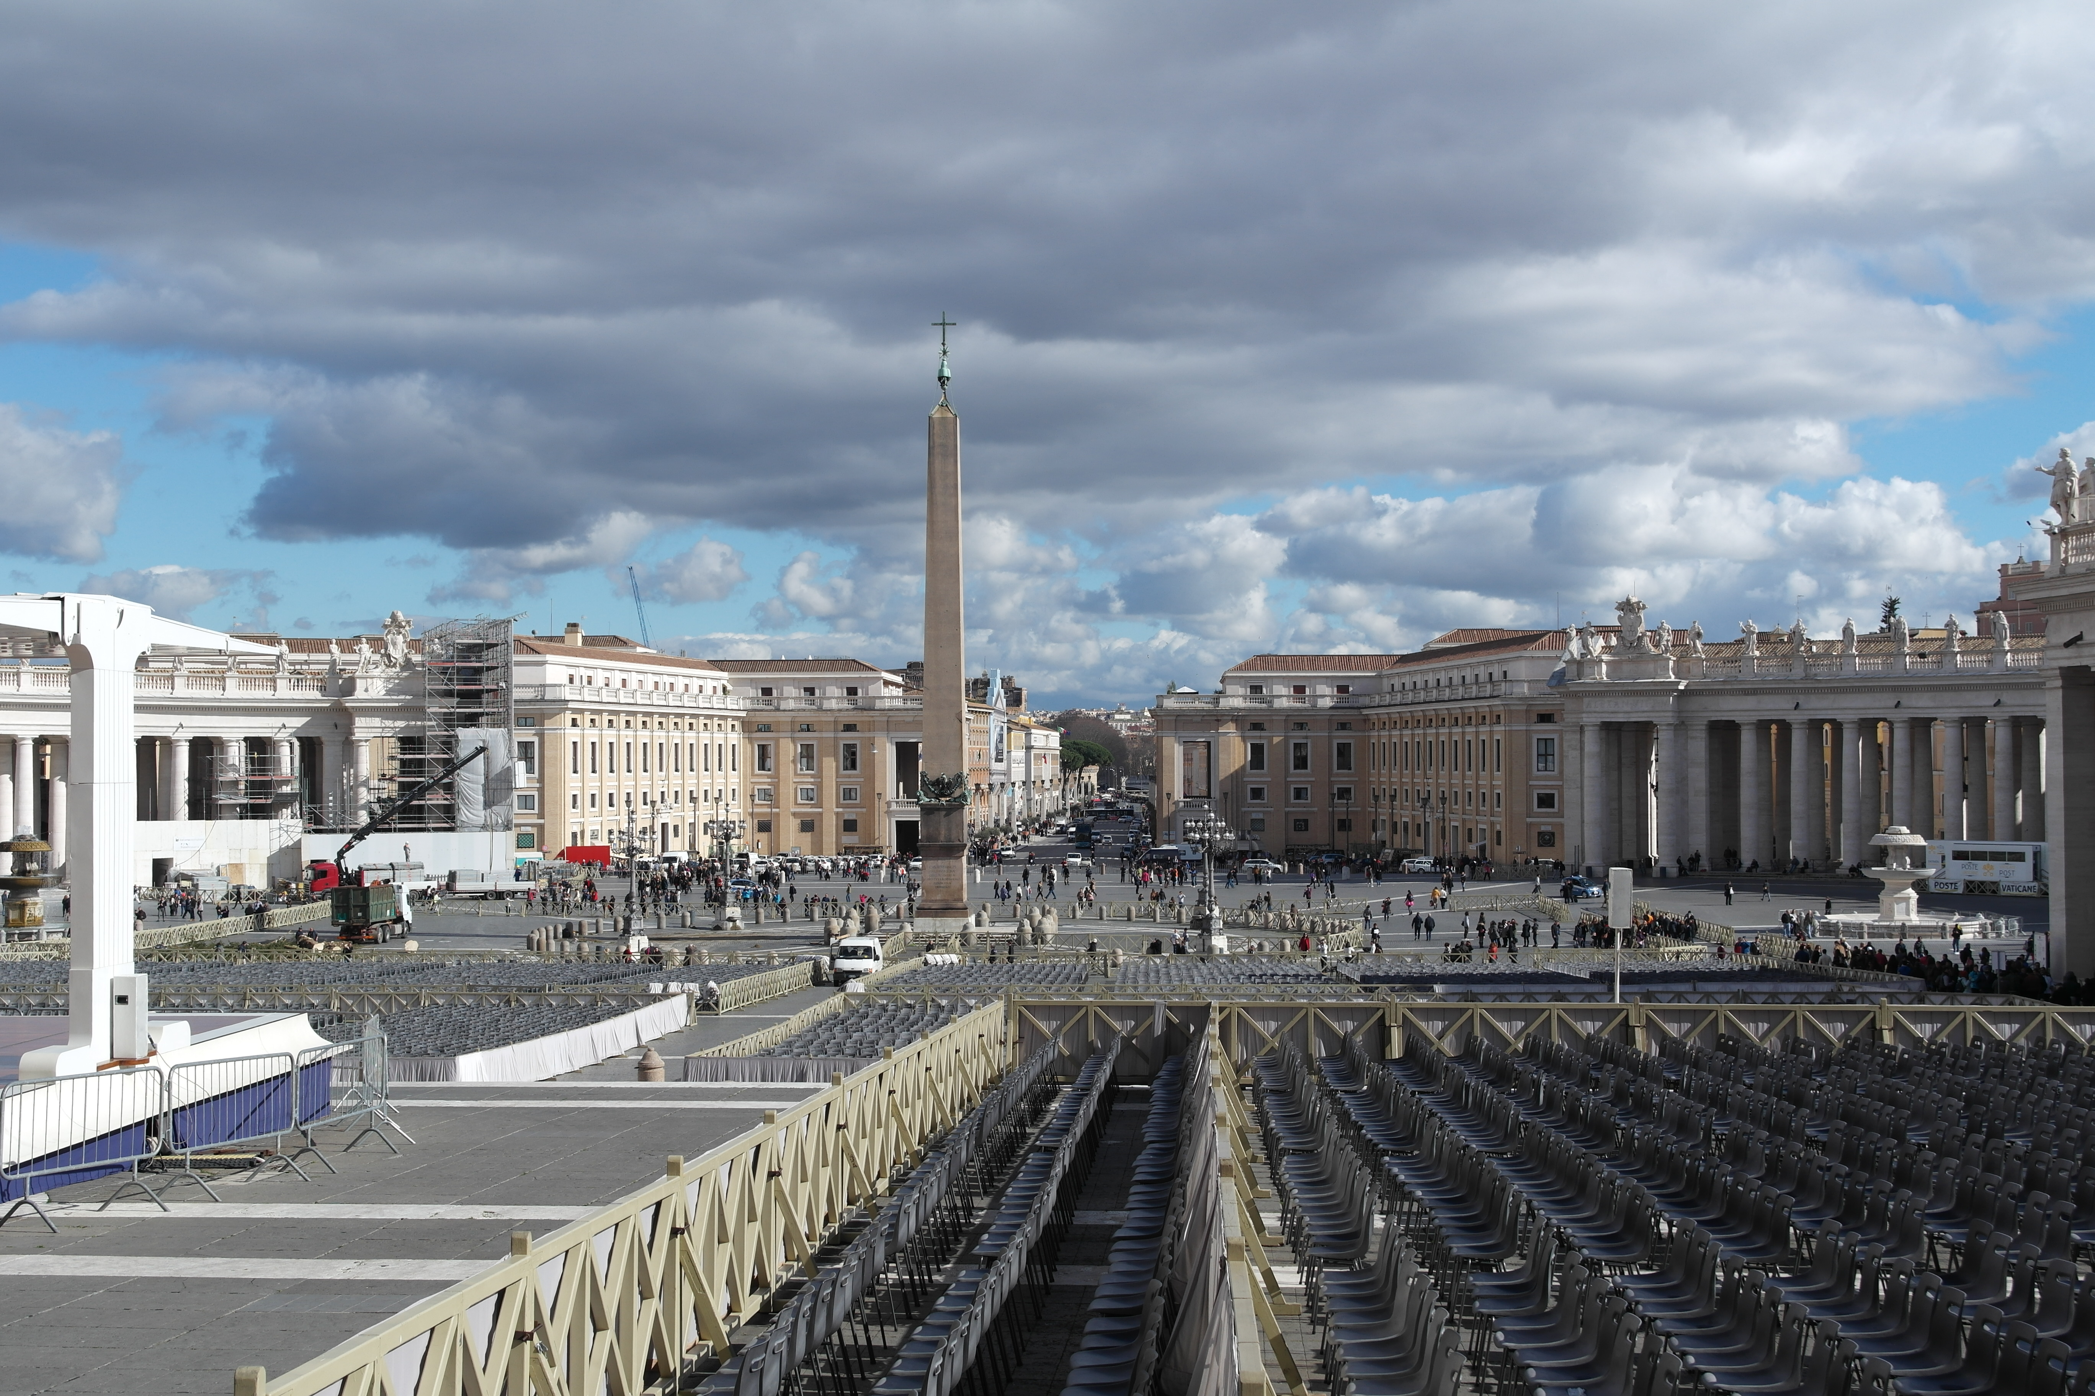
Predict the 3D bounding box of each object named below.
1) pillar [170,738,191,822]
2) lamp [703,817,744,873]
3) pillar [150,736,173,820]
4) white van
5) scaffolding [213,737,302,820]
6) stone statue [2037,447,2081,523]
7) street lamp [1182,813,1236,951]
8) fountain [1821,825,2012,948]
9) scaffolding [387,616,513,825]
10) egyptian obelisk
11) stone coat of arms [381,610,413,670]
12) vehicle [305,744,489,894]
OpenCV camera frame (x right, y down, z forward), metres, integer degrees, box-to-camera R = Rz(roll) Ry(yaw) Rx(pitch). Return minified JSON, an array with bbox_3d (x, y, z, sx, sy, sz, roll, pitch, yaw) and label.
[{"bbox_3d":[-73.848,9.763,228.000,1.800,12.800,1.800,0,-2,-27],"label":"pillar"},{"bbox_3d":[-22.297,11.717,186.000,2.700,8.532,2.700,0,-1,2],"label":"lamp"},{"bbox_3d":[-75.823,9.566,230.000,1.700,12.520,1.700,0,-1,2],"label":"pillar"},{"bbox_3d":[-9.770,13.700,139.300,2.040,2.380,5.200,0,-1,3],"label":"white van"},{"bbox_3d":[-67.781,9.406,229.500,7.400,11.800,2.800,0,-1,-20],"label":"scaffolding"},{"bbox_3d":[41.578,-8.713,110.000,1.400,3.162,1.250,0,-1,-18],"label":"stone statue"},{"bbox_3d":[9.513,10.643,154.000,2.700,8.289,2.700,0,-1,2],"label":"street lamp"},{"bbox_3d":[54.260,11.646,168.500,12.000,6.900,12.000,0,-1,2],"label":"fountain"},{"bbox_3d":[-52.494,4.123,236.500,10.600,22.200,7.500,0,-1,-9],"label":"scaffolding"},{"bbox_3d":[-6.641,-4.811,171.000,3.400,39.639,3.400,0,-1,2],"label":"egyptian obelisk"},{"bbox_3d":[-56.847,-5.081,234.000,2.850,5.200,1.400,0,-1,-12],"label":"stone coat of arms"},{"bbox_3d":[-53.959,10.321,222.000,15.000,13.000,3.000,0,-2,-23],"label":"vehicle"}]

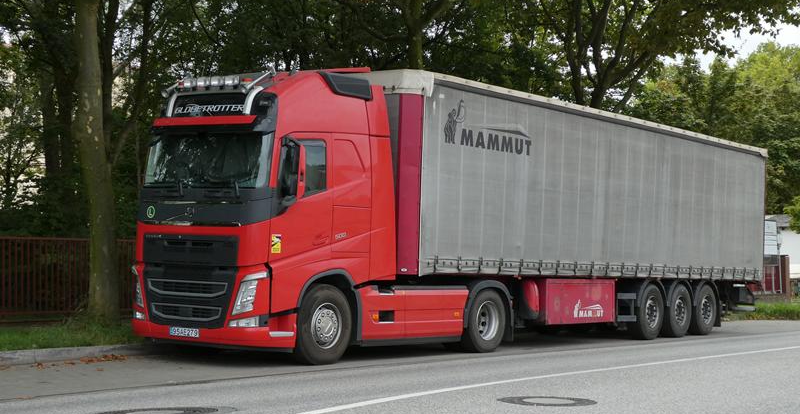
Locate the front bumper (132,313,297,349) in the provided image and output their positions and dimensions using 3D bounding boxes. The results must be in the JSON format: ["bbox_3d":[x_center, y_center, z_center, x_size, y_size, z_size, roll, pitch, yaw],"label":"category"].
[{"bbox_3d":[-2.456,1.484,16.636,2.460,0.460,0.780,1,-2,35],"label":"front bumper"}]

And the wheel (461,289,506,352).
[{"bbox_3d":[1.197,1.709,19.922,0.340,1.000,1.000,1,-2,35],"label":"wheel"}]

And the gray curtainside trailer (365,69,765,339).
[{"bbox_3d":[3.170,0.419,24.593,2.550,4.000,13.750,1,-2,35],"label":"gray curtainside trailer"}]

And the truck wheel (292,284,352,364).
[{"bbox_3d":[-1.047,1.518,16.892,0.320,1.020,1.020,1,-2,35],"label":"truck wheel"}]

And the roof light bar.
[{"bbox_3d":[-2.320,-1.577,16.742,1.420,0.360,0.550,1,-2,35],"label":"roof light bar"}]

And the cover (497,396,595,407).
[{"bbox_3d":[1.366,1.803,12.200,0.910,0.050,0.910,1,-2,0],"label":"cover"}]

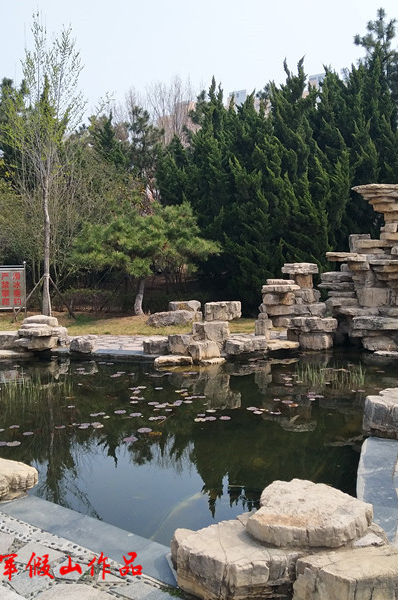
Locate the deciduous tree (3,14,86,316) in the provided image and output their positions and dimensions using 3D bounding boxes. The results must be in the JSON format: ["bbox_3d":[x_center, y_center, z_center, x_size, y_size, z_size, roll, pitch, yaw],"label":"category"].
[{"bbox_3d":[-3.919,-3.312,15.382,2.050,7.700,2.050,-1,5,0],"label":"deciduous tree"}]

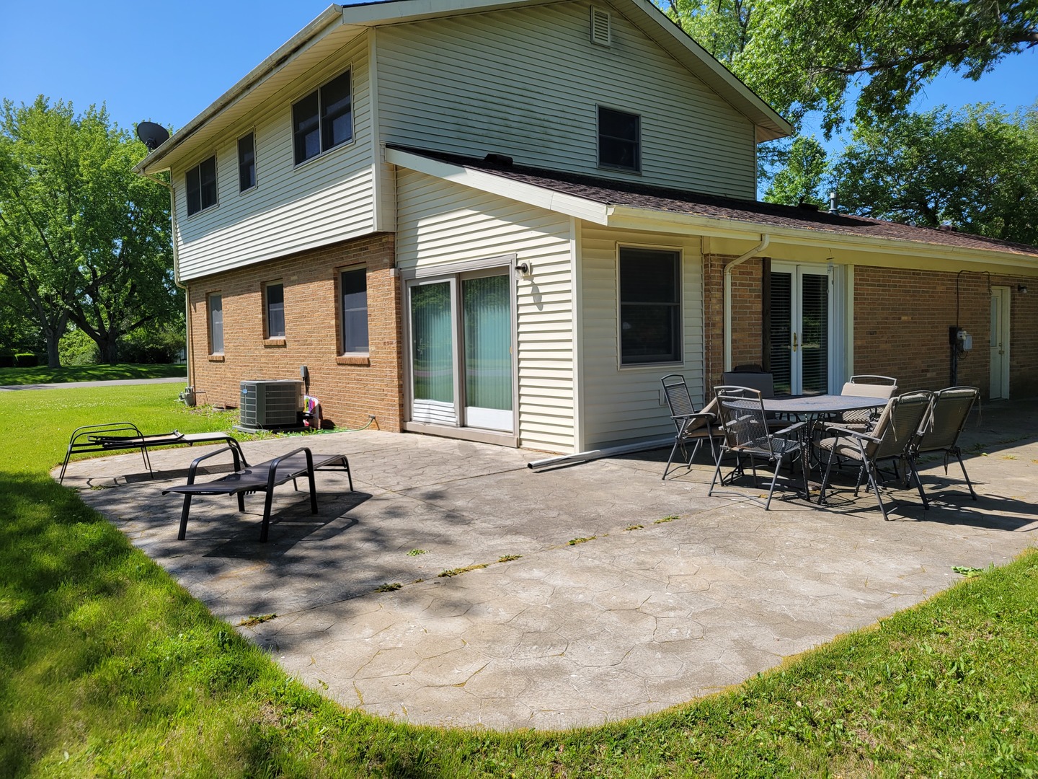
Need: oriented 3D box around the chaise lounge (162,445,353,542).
[{"bbox_3d":[-1.849,0.678,5.838,0.650,0.540,1.873,-1,4,11],"label":"chaise lounge"}]

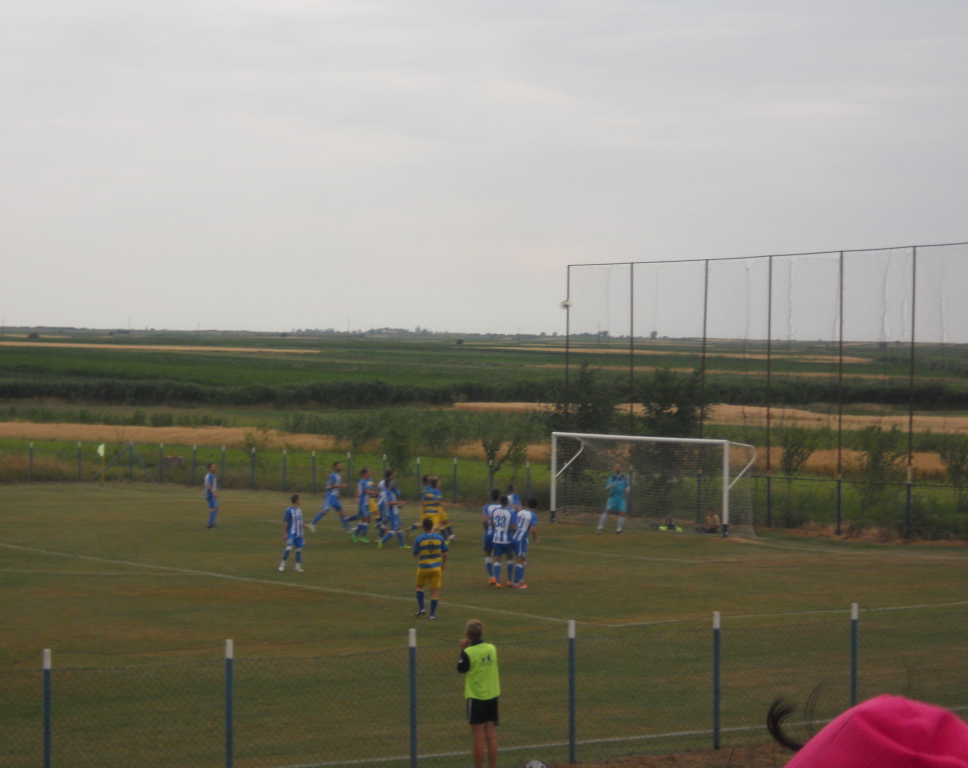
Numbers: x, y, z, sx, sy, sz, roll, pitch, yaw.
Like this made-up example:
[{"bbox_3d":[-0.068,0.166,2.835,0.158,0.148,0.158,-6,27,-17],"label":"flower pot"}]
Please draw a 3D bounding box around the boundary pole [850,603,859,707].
[{"bbox_3d":[4.710,3.623,34.600,0.075,1.670,0.075,0,1,-35],"label":"boundary pole"}]

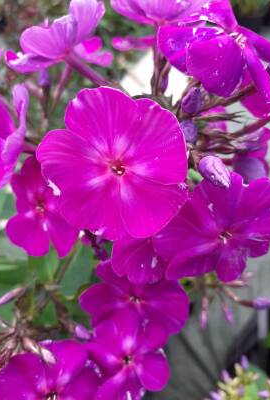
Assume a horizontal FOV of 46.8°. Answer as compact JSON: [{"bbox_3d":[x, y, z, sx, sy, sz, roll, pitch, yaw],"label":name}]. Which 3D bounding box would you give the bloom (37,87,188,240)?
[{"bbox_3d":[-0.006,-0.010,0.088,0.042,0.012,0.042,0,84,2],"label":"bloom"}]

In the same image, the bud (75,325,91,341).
[{"bbox_3d":[-0.021,0.054,0.128,0.008,0.005,0.005,40,90,20],"label":"bud"}]

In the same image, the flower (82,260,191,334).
[{"bbox_3d":[0.000,0.036,0.113,0.039,0.012,0.035,0,38,0],"label":"flower"}]

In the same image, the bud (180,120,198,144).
[{"bbox_3d":[0.018,-0.022,0.104,0.006,0.009,0.006,0,53,0],"label":"bud"}]

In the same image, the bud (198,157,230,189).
[{"bbox_3d":[0.025,-0.009,0.098,0.007,0.007,0.013,-42,68,0],"label":"bud"}]

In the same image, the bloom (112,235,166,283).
[{"bbox_3d":[0.003,0.017,0.105,0.031,0.011,0.029,0,63,0],"label":"bloom"}]

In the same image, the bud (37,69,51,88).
[{"bbox_3d":[-0.041,-0.055,0.142,0.006,0.009,0.006,-3,12,0],"label":"bud"}]

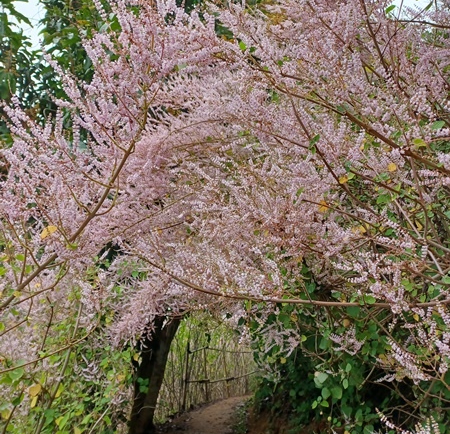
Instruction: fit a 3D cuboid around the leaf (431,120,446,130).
[{"bbox_3d":[0.837,-0.361,1.700,0.062,0.038,0.012,-22,-44,4],"label":"leaf"}]

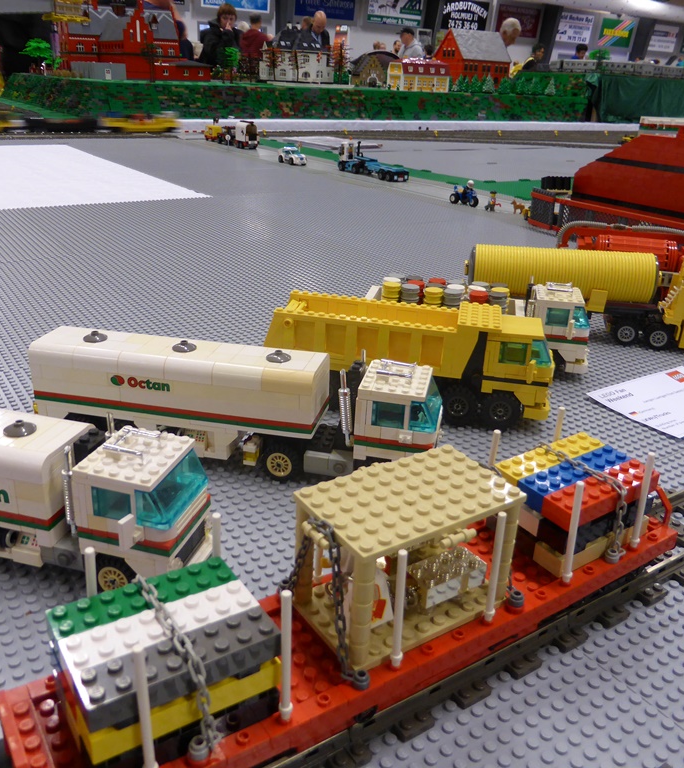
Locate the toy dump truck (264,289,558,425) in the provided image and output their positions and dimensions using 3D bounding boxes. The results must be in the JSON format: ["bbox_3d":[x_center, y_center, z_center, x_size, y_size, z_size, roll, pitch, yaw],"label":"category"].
[{"bbox_3d":[0.052,-0.022,0.564,0.217,0.081,0.060,8,24,12],"label":"toy dump truck"}]

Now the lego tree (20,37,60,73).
[{"bbox_3d":[-1.508,-1.644,3.558,0.185,0.185,0.170,-4,24,-15],"label":"lego tree"}]

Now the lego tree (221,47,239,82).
[{"bbox_3d":[-0.574,-1.643,3.657,0.100,0.180,0.100,-4,24,-15],"label":"lego tree"}]

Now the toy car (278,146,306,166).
[{"bbox_3d":[-0.147,-0.689,2.138,0.049,0.050,0.104,-12,27,-31],"label":"toy car"}]

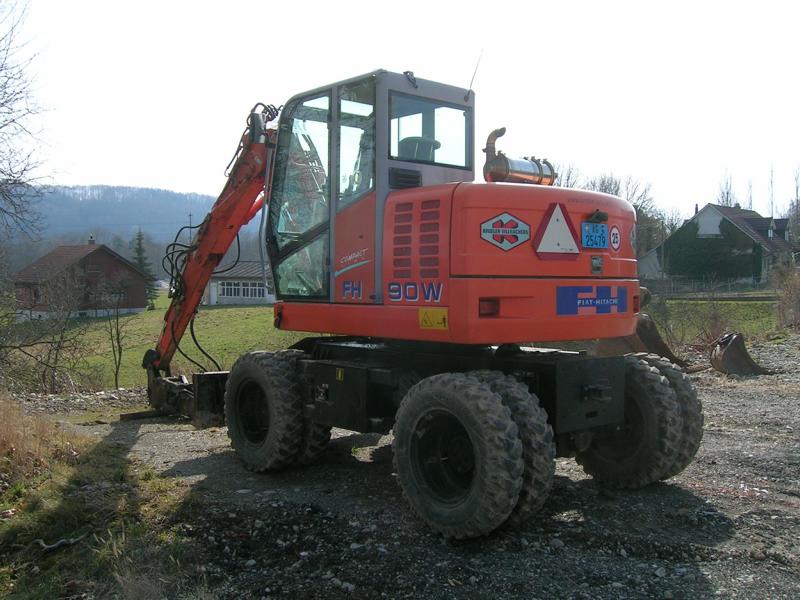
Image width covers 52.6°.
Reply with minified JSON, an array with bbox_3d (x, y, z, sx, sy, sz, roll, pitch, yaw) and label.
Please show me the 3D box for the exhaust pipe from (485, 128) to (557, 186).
[{"bbox_3d":[0.807,-0.930,5.420,0.590,0.385,0.210,-2,1,-40],"label":"exhaust pipe"}]

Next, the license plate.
[{"bbox_3d":[1.275,-0.420,5.290,0.300,0.160,0.012,-2,2,-43],"label":"license plate"}]

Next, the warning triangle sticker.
[{"bbox_3d":[0.995,-0.434,5.120,0.408,0.362,0.015,-1,1,-30],"label":"warning triangle sticker"}]

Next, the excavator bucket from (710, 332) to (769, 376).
[{"bbox_3d":[5.550,0.885,13.200,0.860,0.710,0.650,-1,1,3],"label":"excavator bucket"}]

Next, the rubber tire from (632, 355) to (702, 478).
[{"bbox_3d":[1.865,0.916,6.262,0.235,0.970,0.980,-1,2,-41],"label":"rubber tire"}]

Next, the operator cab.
[{"bbox_3d":[-0.244,-0.783,6.329,0.950,1.610,1.450,-1,2,-41],"label":"operator cab"}]

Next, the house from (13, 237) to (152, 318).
[{"bbox_3d":[-31.200,-1.950,79.200,10.000,7.700,10.600,1,2,41],"label":"house"}]

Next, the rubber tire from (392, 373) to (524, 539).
[{"bbox_3d":[0.338,0.961,5.044,0.240,0.985,0.985,-2,1,-40],"label":"rubber tire"}]

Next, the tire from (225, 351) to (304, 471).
[{"bbox_3d":[-1.127,0.910,6.656,0.235,0.970,0.980,-1,2,-41],"label":"tire"}]

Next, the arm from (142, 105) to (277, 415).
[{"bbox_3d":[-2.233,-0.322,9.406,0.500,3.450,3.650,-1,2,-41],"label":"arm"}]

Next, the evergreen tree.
[{"bbox_3d":[-20.900,-2.530,65.000,2.900,6.450,2.900,-1,1,0],"label":"evergreen tree"}]

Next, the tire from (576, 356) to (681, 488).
[{"bbox_3d":[1.632,0.922,6.131,0.240,0.985,0.985,-2,1,-40],"label":"tire"}]

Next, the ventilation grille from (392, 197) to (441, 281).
[{"bbox_3d":[0.104,-0.388,5.216,0.030,0.500,0.460,-1,2,-41],"label":"ventilation grille"}]

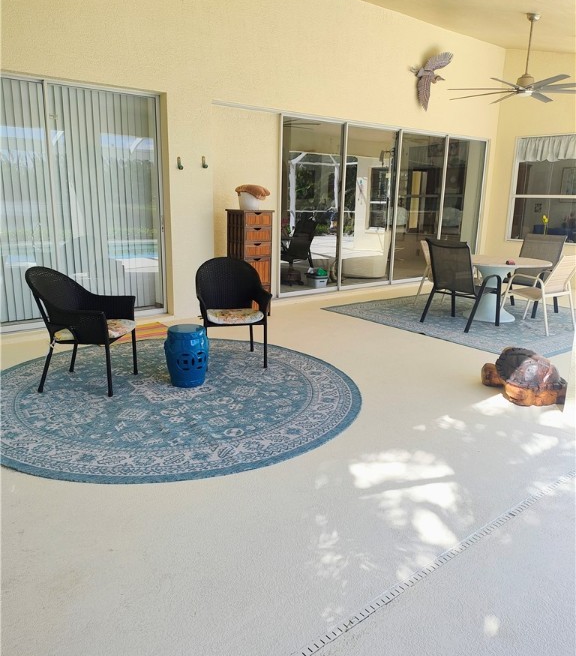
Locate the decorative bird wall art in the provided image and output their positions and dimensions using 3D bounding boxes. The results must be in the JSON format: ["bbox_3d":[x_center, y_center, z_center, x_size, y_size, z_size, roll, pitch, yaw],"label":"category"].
[{"bbox_3d":[2.209,-3.738,8.436,0.754,0.857,0.261,-8,17,-35],"label":"decorative bird wall art"}]

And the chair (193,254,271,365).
[{"bbox_3d":[-0.498,-0.152,4.794,0.602,0.880,0.624,-3,14,-16],"label":"chair"}]

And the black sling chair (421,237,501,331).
[{"bbox_3d":[1.979,-0.515,6.343,0.754,0.974,0.638,-8,17,-35],"label":"black sling chair"}]

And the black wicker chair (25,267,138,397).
[{"bbox_3d":[-1.534,-0.019,4.118,0.624,0.892,0.602,3,14,4],"label":"black wicker chair"}]

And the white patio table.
[{"bbox_3d":[2.549,-0.463,6.737,1.095,0.715,1.095,-8,17,-35],"label":"white patio table"}]

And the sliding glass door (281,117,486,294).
[{"bbox_3d":[1.676,-1.870,8.774,4.451,2.429,0.145,-8,17,-35],"label":"sliding glass door"}]

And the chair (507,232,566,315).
[{"bbox_3d":[3.142,-0.692,7.204,0.739,0.967,0.638,-11,18,-41],"label":"chair"}]

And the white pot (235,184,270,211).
[{"bbox_3d":[-0.416,-1.534,6.549,0.410,0.305,0.360,0,14,-4],"label":"white pot"}]

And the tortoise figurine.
[{"bbox_3d":[1.784,0.347,4.190,0.638,0.319,0.428,5,14,13],"label":"tortoise figurine"}]

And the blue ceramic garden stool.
[{"bbox_3d":[-0.779,0.192,4.282,0.338,0.442,0.338,1,14,0],"label":"blue ceramic garden stool"}]

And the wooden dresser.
[{"bbox_3d":[-0.439,-0.780,6.588,0.399,1.247,0.435,-7,16,-31],"label":"wooden dresser"}]

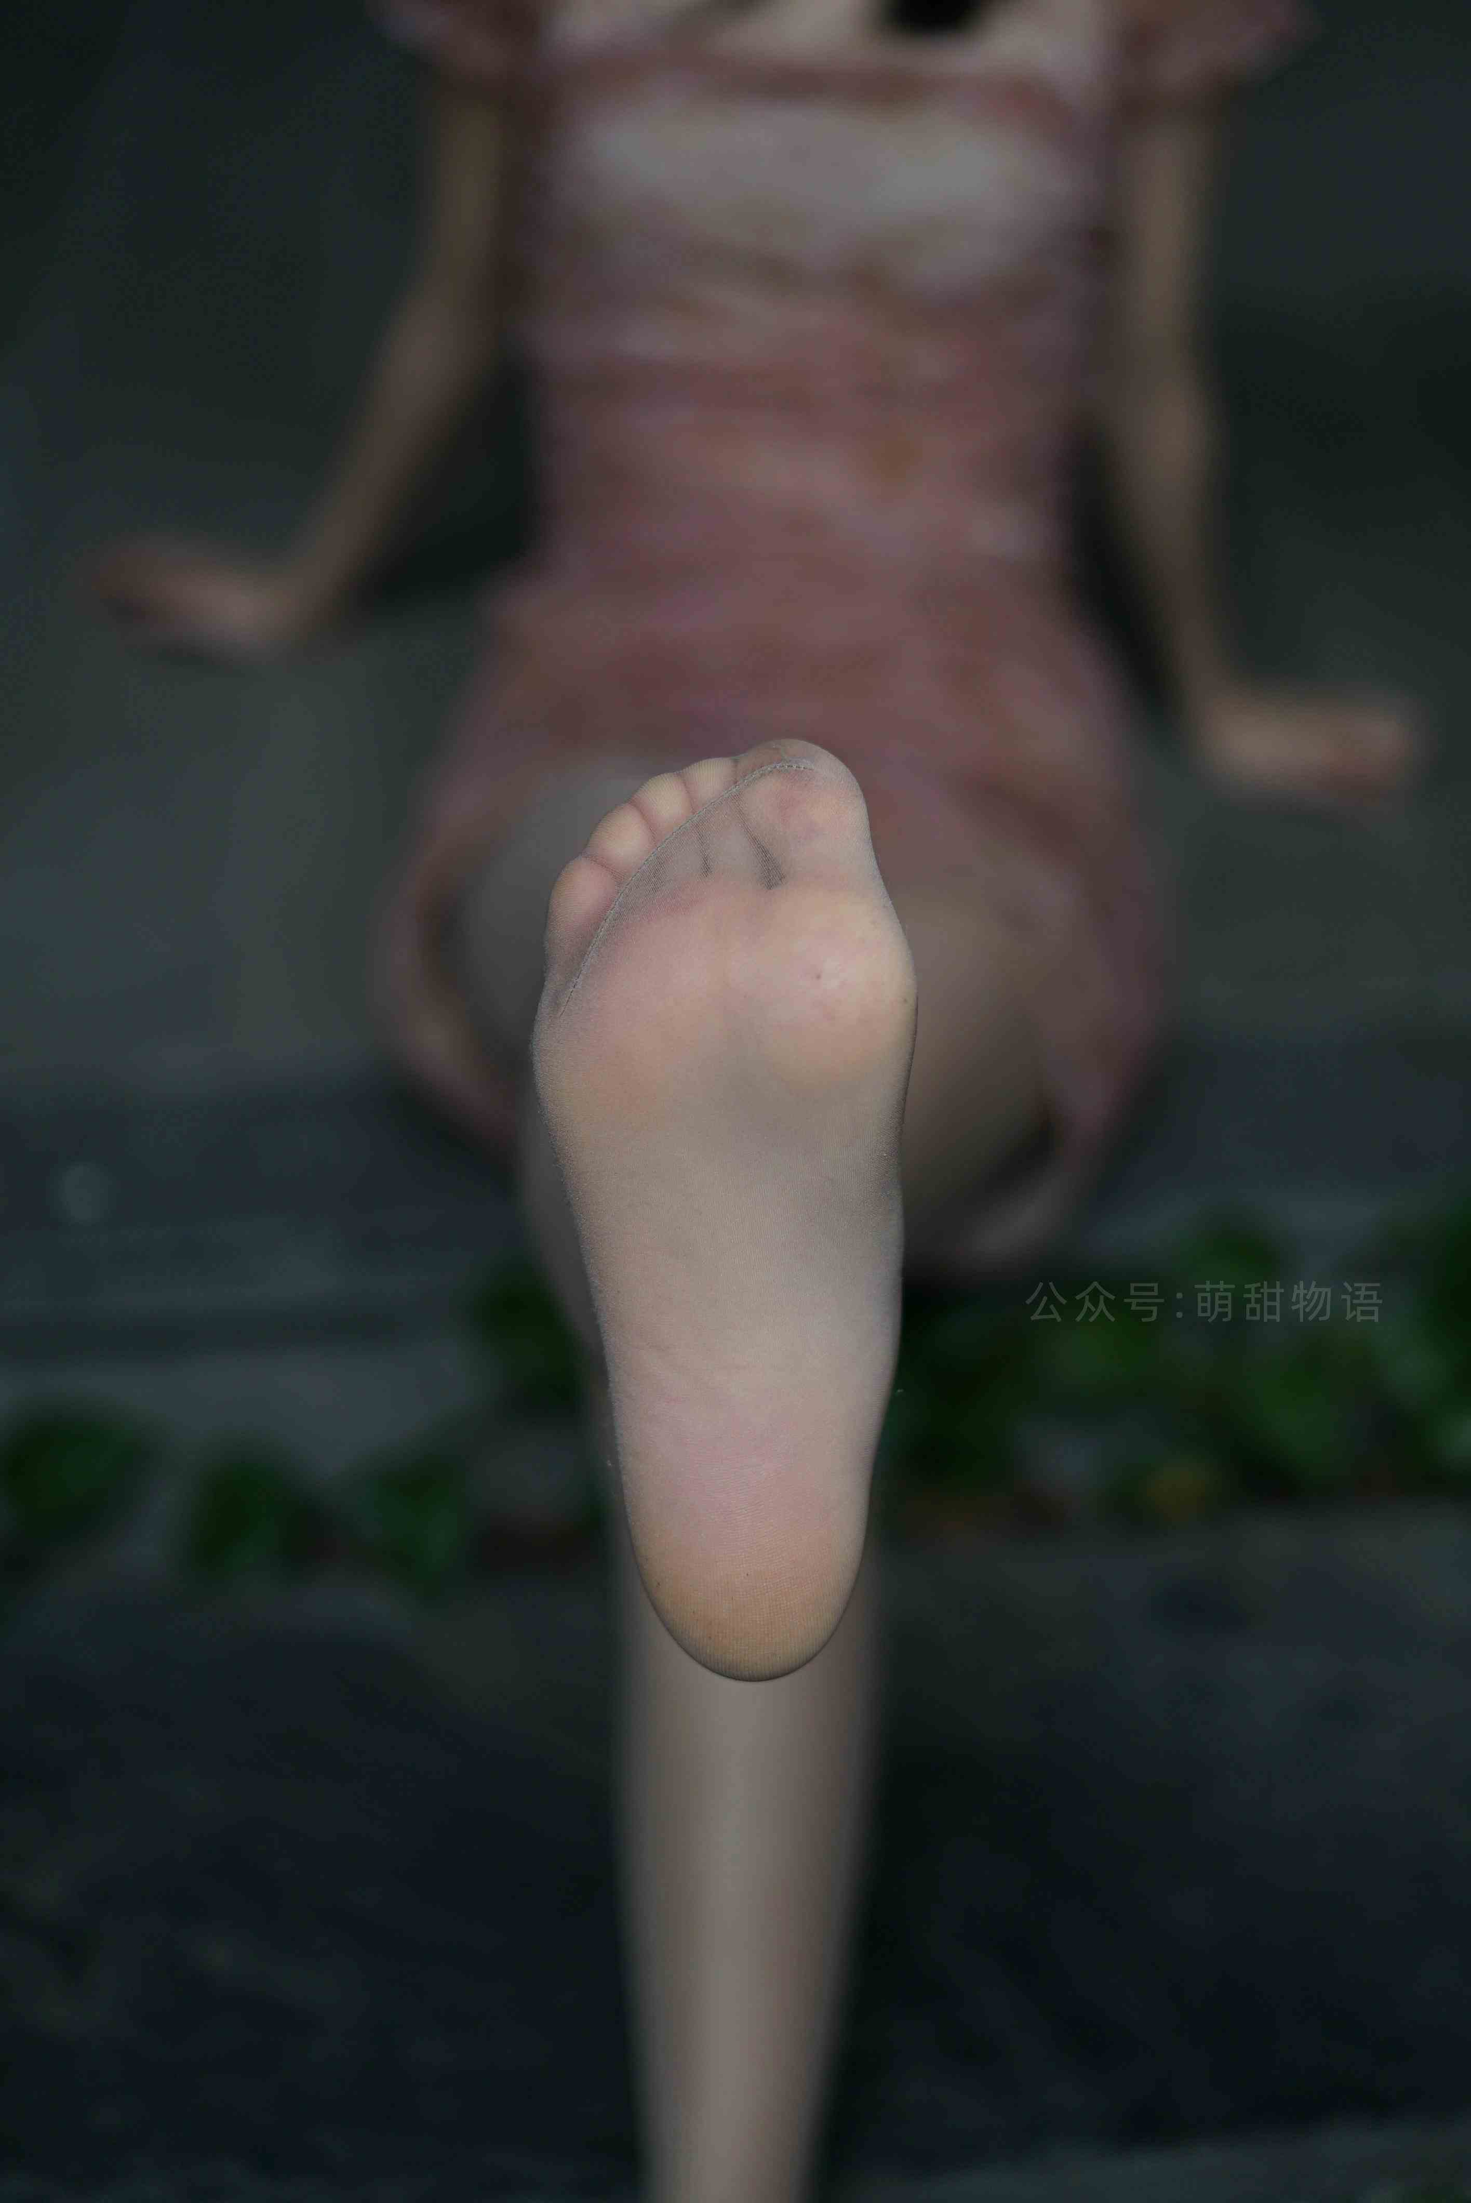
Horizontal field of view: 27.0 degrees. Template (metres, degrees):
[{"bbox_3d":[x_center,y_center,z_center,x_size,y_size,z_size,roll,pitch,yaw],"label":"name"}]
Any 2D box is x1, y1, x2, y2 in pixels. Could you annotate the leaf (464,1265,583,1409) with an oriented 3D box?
[{"bbox_3d":[-0.096,0.109,1.420,0.061,0.054,0.046,0,31,0],"label":"leaf"}]

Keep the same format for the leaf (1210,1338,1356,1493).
[{"bbox_3d":[0.247,0.142,1.380,0.069,0.053,0.045,0,31,0],"label":"leaf"}]

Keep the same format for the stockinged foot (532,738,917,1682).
[{"bbox_3d":[-0.003,0.022,0.762,0.091,0.230,0.085,-1,6,0],"label":"stockinged foot"}]

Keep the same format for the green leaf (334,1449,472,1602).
[{"bbox_3d":[-0.150,0.191,1.380,0.062,0.054,0.046,0,31,0],"label":"green leaf"}]

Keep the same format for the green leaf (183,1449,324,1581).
[{"bbox_3d":[-0.218,0.189,1.390,0.066,0.047,0.040,0,31,0],"label":"green leaf"}]

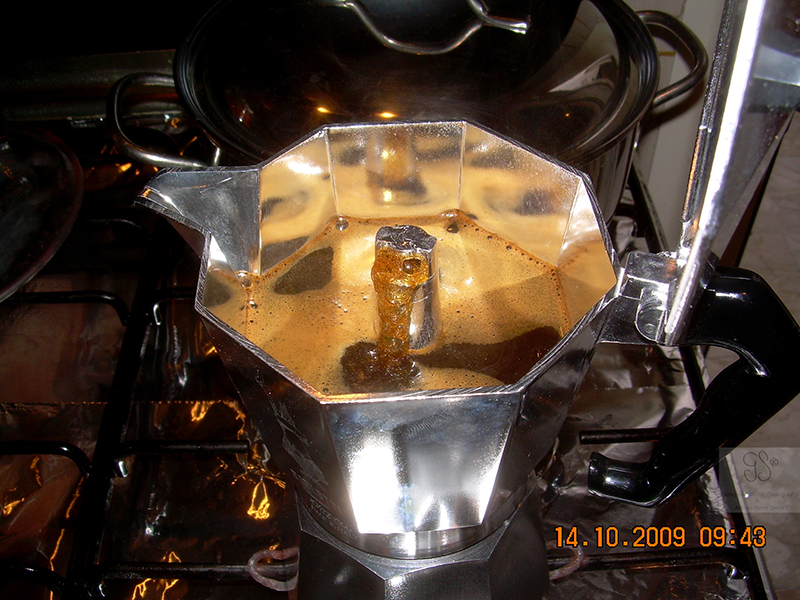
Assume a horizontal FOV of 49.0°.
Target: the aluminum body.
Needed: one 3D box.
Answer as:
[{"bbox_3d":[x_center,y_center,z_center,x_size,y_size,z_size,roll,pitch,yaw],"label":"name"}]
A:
[{"bbox_3d":[-0.008,0.012,0.245,0.127,0.085,0.105,13,48,14],"label":"aluminum body"}]

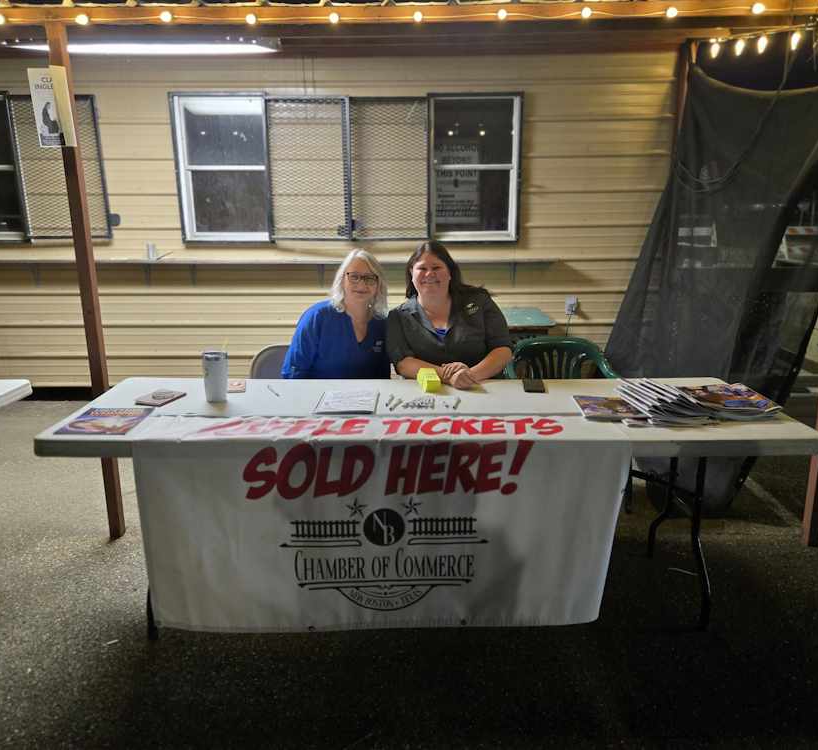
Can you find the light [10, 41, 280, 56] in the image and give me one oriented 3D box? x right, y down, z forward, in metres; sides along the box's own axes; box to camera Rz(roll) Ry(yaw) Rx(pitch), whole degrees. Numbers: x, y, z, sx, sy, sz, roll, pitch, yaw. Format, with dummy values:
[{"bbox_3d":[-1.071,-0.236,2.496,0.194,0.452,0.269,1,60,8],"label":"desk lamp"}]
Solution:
[{"bbox_3d":[-1.246,-1.538,3.130,1.280,0.070,0.150,0,14,2],"label":"light"}]

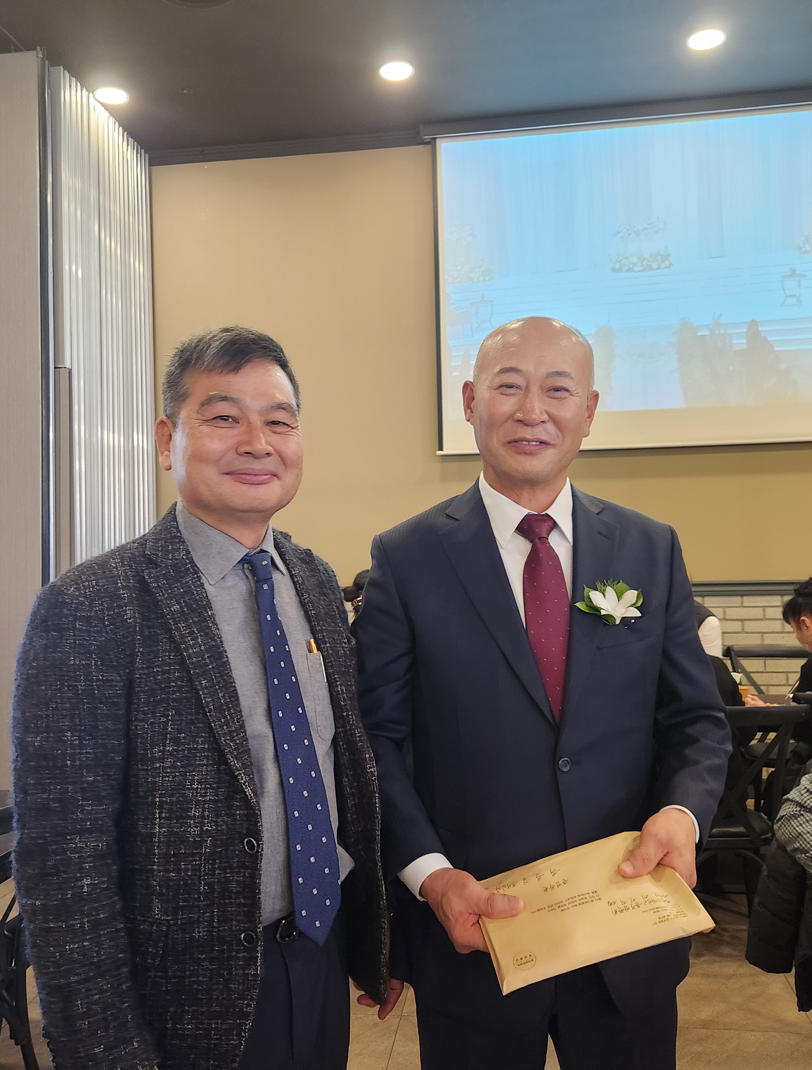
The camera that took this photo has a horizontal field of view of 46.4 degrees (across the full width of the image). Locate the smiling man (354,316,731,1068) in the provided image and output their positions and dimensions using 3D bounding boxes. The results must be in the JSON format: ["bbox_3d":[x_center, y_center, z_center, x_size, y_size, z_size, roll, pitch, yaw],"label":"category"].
[{"bbox_3d":[0.197,0.572,1.335,0.540,1.750,0.420,-1,0,0],"label":"smiling man"}]

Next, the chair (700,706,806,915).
[{"bbox_3d":[1.103,0.998,3.311,0.480,0.880,0.510,-1,0,9],"label":"chair"}]

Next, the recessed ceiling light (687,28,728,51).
[{"bbox_3d":[1.342,-2.223,4.225,0.178,0.040,0.178,-1,0,9],"label":"recessed ceiling light"}]

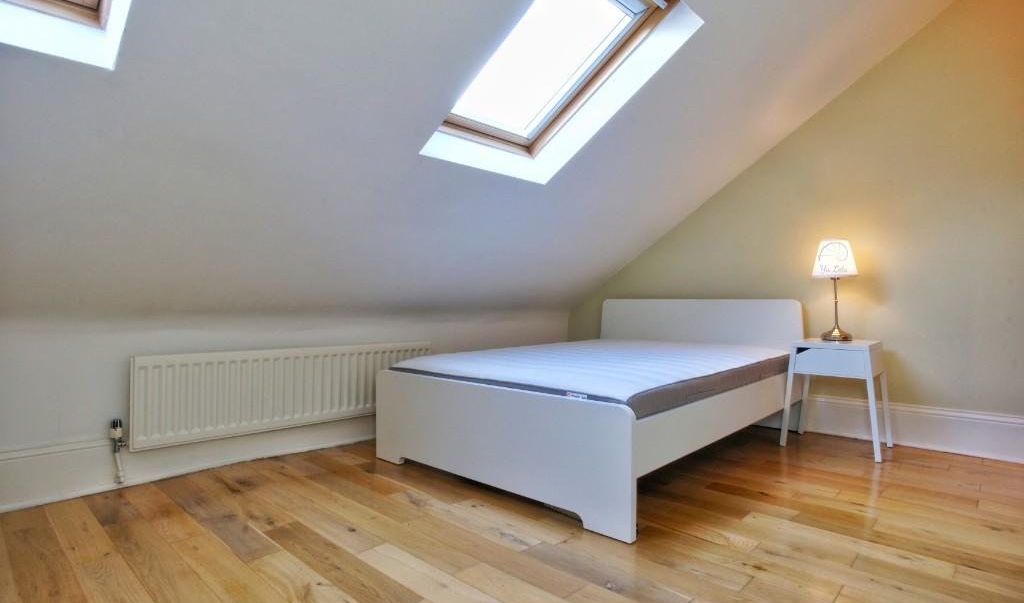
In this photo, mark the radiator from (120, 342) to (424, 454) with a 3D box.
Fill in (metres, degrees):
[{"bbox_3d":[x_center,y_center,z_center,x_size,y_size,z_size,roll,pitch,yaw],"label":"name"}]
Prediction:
[{"bbox_3d":[-1.028,0.421,2.592,0.070,0.374,1.475,-1,-1,44],"label":"radiator"}]

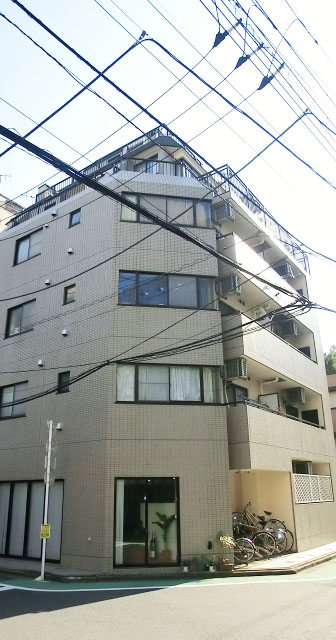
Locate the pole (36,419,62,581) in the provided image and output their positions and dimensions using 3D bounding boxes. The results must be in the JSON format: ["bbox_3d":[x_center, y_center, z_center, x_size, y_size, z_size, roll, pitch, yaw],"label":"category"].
[{"bbox_3d":[-2.784,4.130,10.476,0.300,3.513,0.250,3,-21,-9],"label":"pole"}]

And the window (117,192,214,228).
[{"bbox_3d":[-0.025,-3.407,13.906,2.889,1.077,0.120,3,-21,-8],"label":"window"}]

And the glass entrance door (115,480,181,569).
[{"bbox_3d":[-0.494,4.819,10.629,1.558,1.951,0.120,3,-21,-8],"label":"glass entrance door"}]

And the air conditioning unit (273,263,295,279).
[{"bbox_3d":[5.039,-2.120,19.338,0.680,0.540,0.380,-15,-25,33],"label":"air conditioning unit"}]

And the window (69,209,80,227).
[{"bbox_3d":[-3.068,-3.357,14.727,0.540,0.610,0.120,-15,-25,33],"label":"window"}]

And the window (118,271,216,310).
[{"bbox_3d":[0.019,-0.837,12.912,2.895,1.102,0.120,3,-21,-8],"label":"window"}]

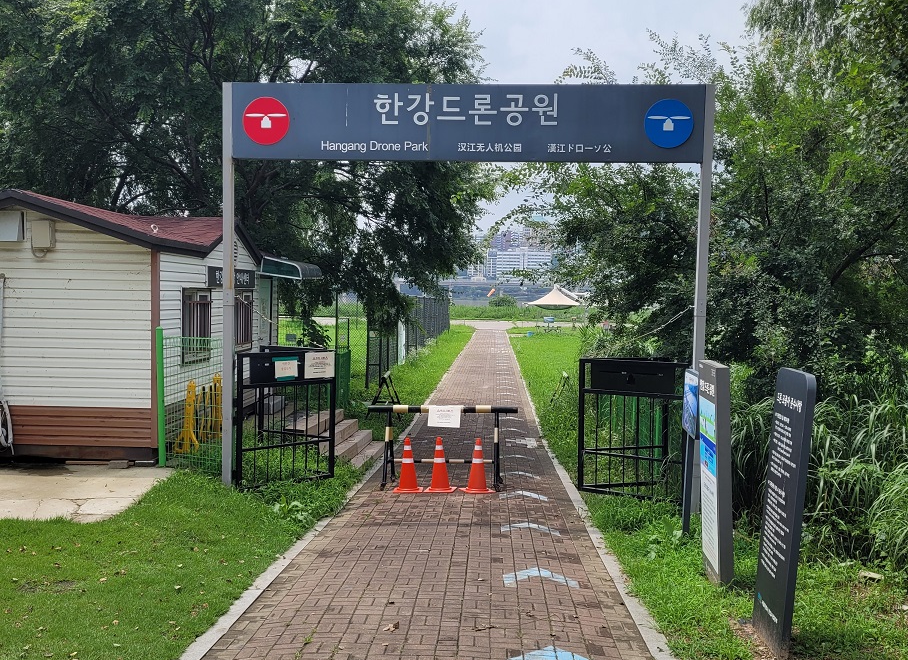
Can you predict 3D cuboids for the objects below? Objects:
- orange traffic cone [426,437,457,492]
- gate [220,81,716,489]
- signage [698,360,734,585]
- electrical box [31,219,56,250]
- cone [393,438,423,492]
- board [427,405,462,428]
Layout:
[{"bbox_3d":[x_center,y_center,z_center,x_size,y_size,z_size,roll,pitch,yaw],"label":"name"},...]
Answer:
[{"bbox_3d":[-0.166,1.740,11.805,0.365,0.700,0.365,1,3,10],"label":"orange traffic cone"},{"bbox_3d":[0.090,-0.438,11.249,5.992,5.152,0.130,1,2,4],"label":"gate"},{"bbox_3d":[2.196,1.153,7.616,0.107,1.734,0.695,-2,2,5],"label":"signage"},{"bbox_3d":[-5.355,-1.246,11.880,0.230,0.342,0.160,1,2,2],"label":"electrical box"},{"bbox_3d":[-0.586,1.740,11.805,0.365,0.700,0.365,1,2,1],"label":"cone"},{"bbox_3d":[-0.119,1.146,12.000,0.420,0.290,0.020,1,2,1],"label":"board"}]

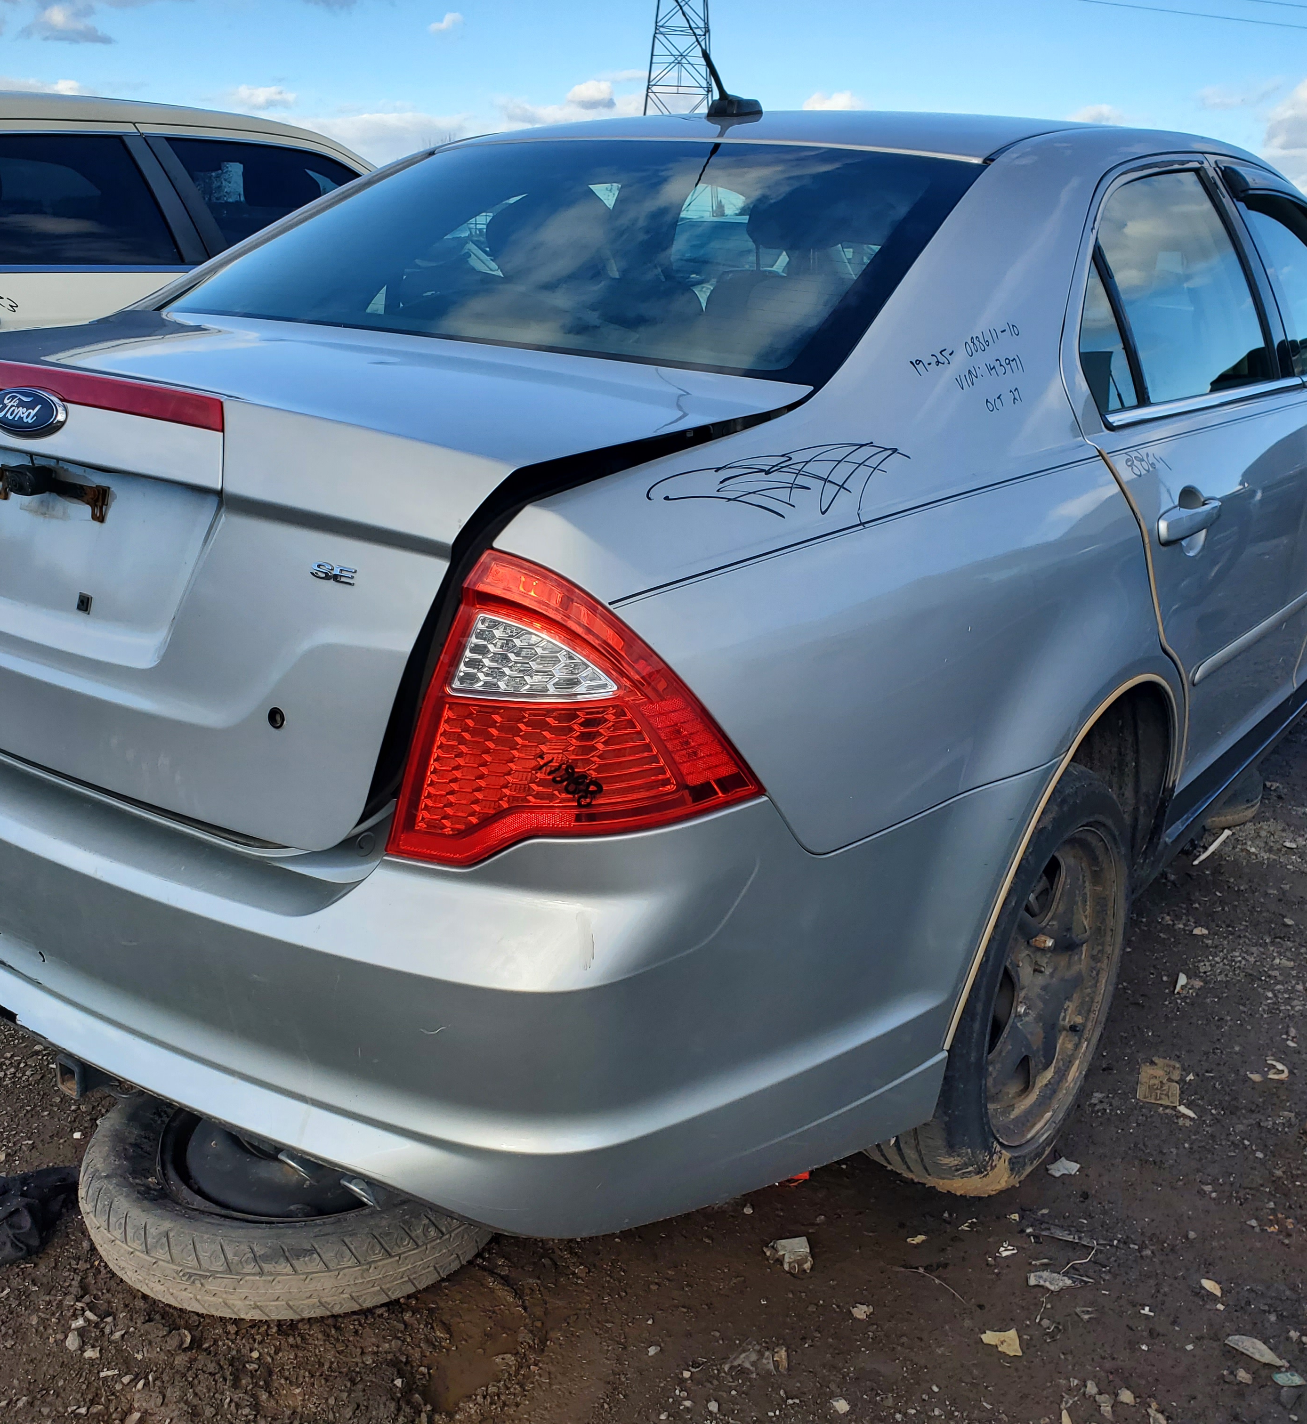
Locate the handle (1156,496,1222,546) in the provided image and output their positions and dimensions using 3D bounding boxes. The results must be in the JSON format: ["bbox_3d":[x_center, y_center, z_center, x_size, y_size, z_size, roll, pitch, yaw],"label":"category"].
[{"bbox_3d":[0.711,-0.263,1.902,0.050,0.048,0.235,15,23,33],"label":"handle"}]

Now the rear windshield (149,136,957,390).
[{"bbox_3d":[-0.138,-0.714,2.120,1.170,0.120,0.630,15,49,33],"label":"rear windshield"}]

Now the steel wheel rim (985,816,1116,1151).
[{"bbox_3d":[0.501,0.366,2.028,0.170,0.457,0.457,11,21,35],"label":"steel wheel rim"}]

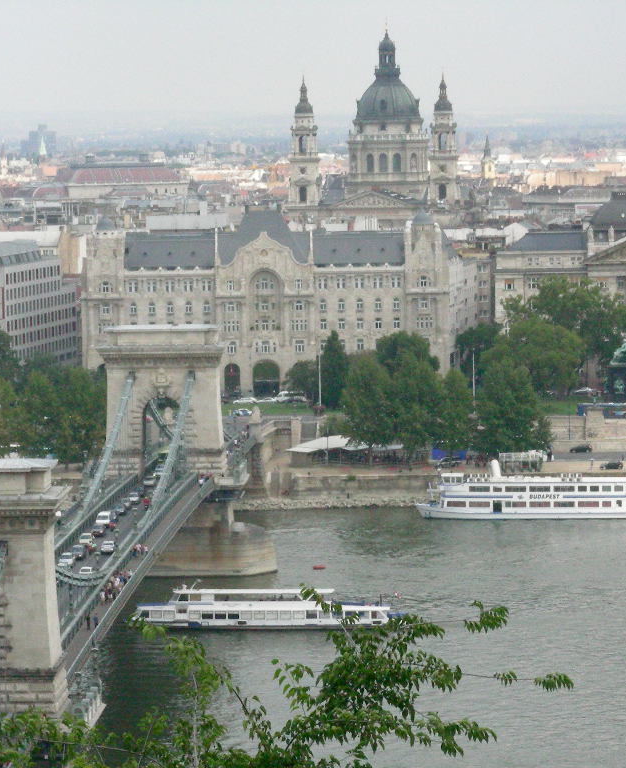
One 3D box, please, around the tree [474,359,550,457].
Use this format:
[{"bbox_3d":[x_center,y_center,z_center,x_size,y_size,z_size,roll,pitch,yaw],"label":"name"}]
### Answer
[{"bbox_3d":[35.720,4.860,601.460,13.670,18.890,12.500,-1,4,3],"label":"tree"}]

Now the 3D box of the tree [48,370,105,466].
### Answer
[{"bbox_3d":[-42.430,6.170,602.230,10.230,18.520,10.230,-1,4,0],"label":"tree"}]

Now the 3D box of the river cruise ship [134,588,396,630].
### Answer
[{"bbox_3d":[-6.080,29.530,444.700,34.630,5.300,6.200,0,4,7],"label":"river cruise ship"}]

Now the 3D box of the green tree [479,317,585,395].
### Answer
[{"bbox_3d":[45.570,-5.610,694.000,21.180,16.820,19.000,-1,4,3],"label":"green tree"}]

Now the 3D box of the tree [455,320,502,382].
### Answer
[{"bbox_3d":[34.010,-4.410,678.740,10.130,16.180,10.130,-1,4,0],"label":"tree"}]

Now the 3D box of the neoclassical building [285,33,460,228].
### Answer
[{"bbox_3d":[26.560,-78.120,1175.520,57.000,91.900,87.000,0,4,7],"label":"neoclassical building"}]

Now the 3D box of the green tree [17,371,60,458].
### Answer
[{"bbox_3d":[-49.720,6.250,605.470,8.220,17.390,8.500,-1,4,3],"label":"green tree"}]

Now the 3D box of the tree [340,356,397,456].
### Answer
[{"bbox_3d":[10.010,4.510,602.610,10.030,19.650,10.000,-1,4,3],"label":"tree"}]

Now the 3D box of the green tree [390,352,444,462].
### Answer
[{"bbox_3d":[18.340,4.530,598.170,9.810,20.370,9.810,-1,4,0],"label":"green tree"}]

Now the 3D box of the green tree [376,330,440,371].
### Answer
[{"bbox_3d":[19.450,-3.400,688.000,13.170,15.230,13.000,-1,4,3],"label":"green tree"}]

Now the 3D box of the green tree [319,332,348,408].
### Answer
[{"bbox_3d":[4.180,-2.960,682.000,5.710,15.910,5.800,-1,4,3],"label":"green tree"}]

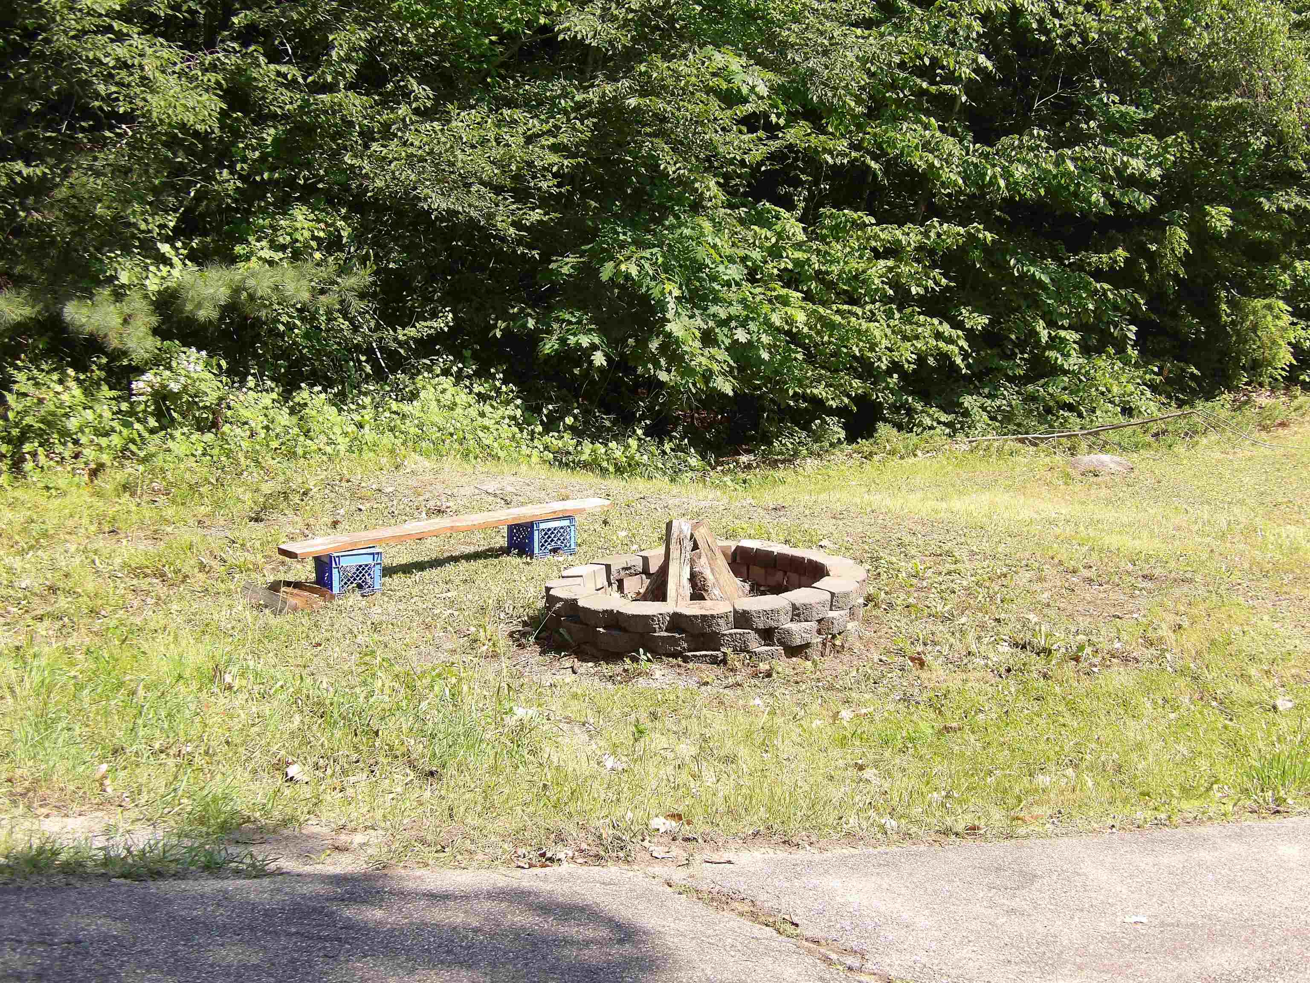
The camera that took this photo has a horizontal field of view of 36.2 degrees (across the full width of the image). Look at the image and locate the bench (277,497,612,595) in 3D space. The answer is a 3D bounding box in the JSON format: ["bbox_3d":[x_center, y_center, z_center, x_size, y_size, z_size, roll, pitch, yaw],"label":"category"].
[{"bbox_3d":[-1.334,0.367,13.358,2.380,0.310,0.370,-9,11,-31],"label":"bench"}]

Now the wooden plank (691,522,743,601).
[{"bbox_3d":[0.350,0.429,11.150,0.110,0.540,0.100,-18,-6,-14],"label":"wooden plank"}]

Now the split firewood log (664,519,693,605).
[{"bbox_3d":[0.126,0.401,11.000,0.130,0.530,0.110,4,-9,-17],"label":"split firewood log"}]

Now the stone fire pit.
[{"bbox_3d":[0.286,0.612,11.223,1.790,0.270,1.790,-3,10,0],"label":"stone fire pit"}]

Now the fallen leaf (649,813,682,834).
[{"bbox_3d":[0.040,1.244,7.500,0.120,0.050,0.100,-1,7,0],"label":"fallen leaf"}]

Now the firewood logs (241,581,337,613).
[{"bbox_3d":[-2.271,0.654,12.450,0.360,0.100,0.580,-9,12,-33],"label":"firewood logs"}]

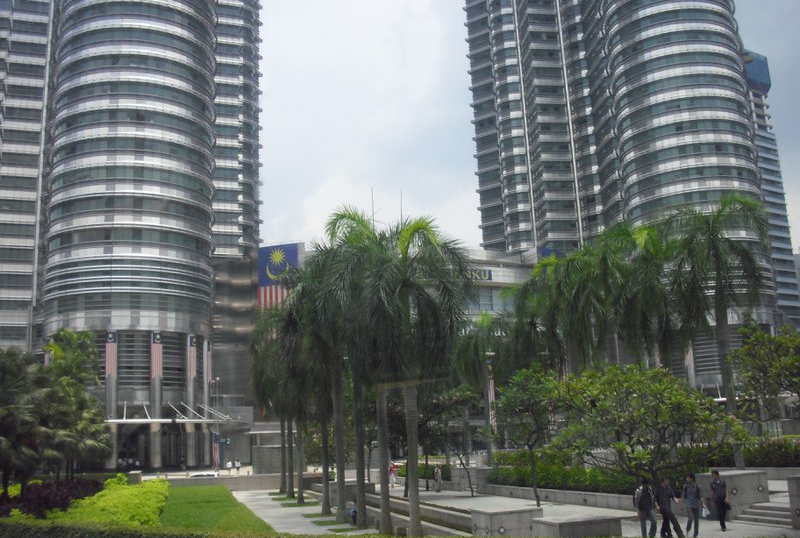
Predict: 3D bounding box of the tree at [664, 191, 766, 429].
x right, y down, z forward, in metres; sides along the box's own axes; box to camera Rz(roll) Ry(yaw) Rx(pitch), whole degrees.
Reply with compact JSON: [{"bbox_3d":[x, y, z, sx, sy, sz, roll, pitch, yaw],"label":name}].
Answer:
[{"bbox_3d":[15.419,2.794,41.412,4.700,13.260,4.600,-2,-12,0],"label":"tree"}]

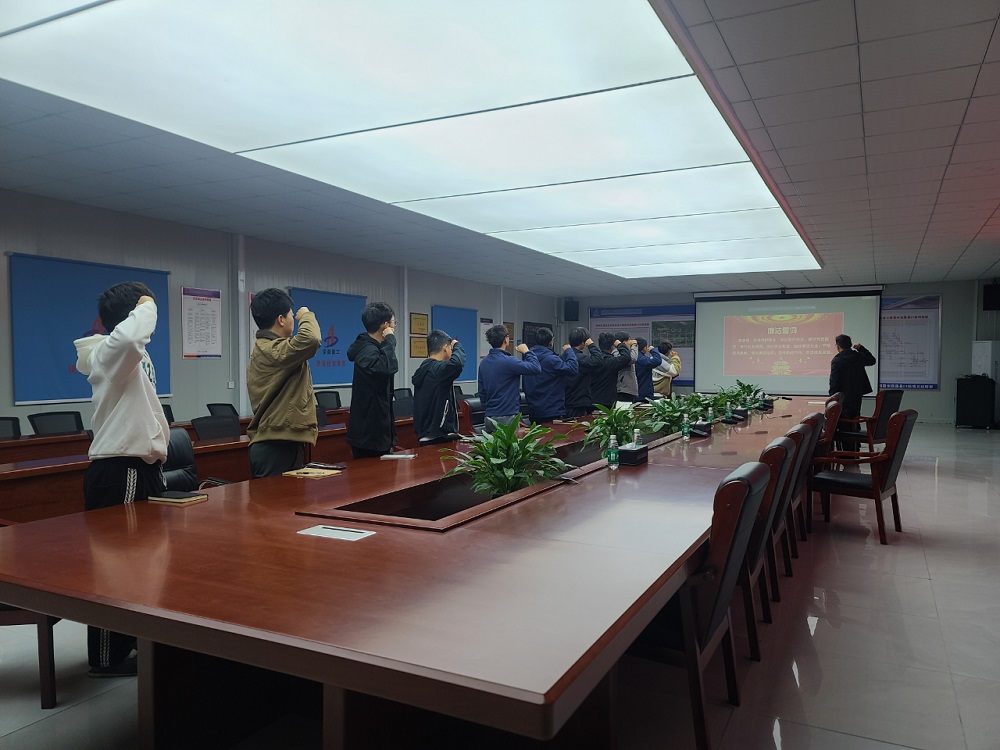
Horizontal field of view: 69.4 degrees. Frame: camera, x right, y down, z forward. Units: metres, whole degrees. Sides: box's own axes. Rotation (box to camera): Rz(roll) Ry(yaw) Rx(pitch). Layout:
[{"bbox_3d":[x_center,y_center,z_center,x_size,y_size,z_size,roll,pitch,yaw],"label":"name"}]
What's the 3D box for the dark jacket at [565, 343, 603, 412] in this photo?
[{"bbox_3d":[0.970,0.018,8.488,0.460,0.800,0.550,-1,2,-40],"label":"dark jacket"}]

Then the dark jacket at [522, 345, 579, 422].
[{"bbox_3d":[0.538,0.075,7.693,0.560,0.799,0.440,1,2,38],"label":"dark jacket"}]

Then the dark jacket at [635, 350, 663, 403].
[{"bbox_3d":[2.149,0.008,10.668,0.450,0.799,0.530,-1,2,-38],"label":"dark jacket"}]

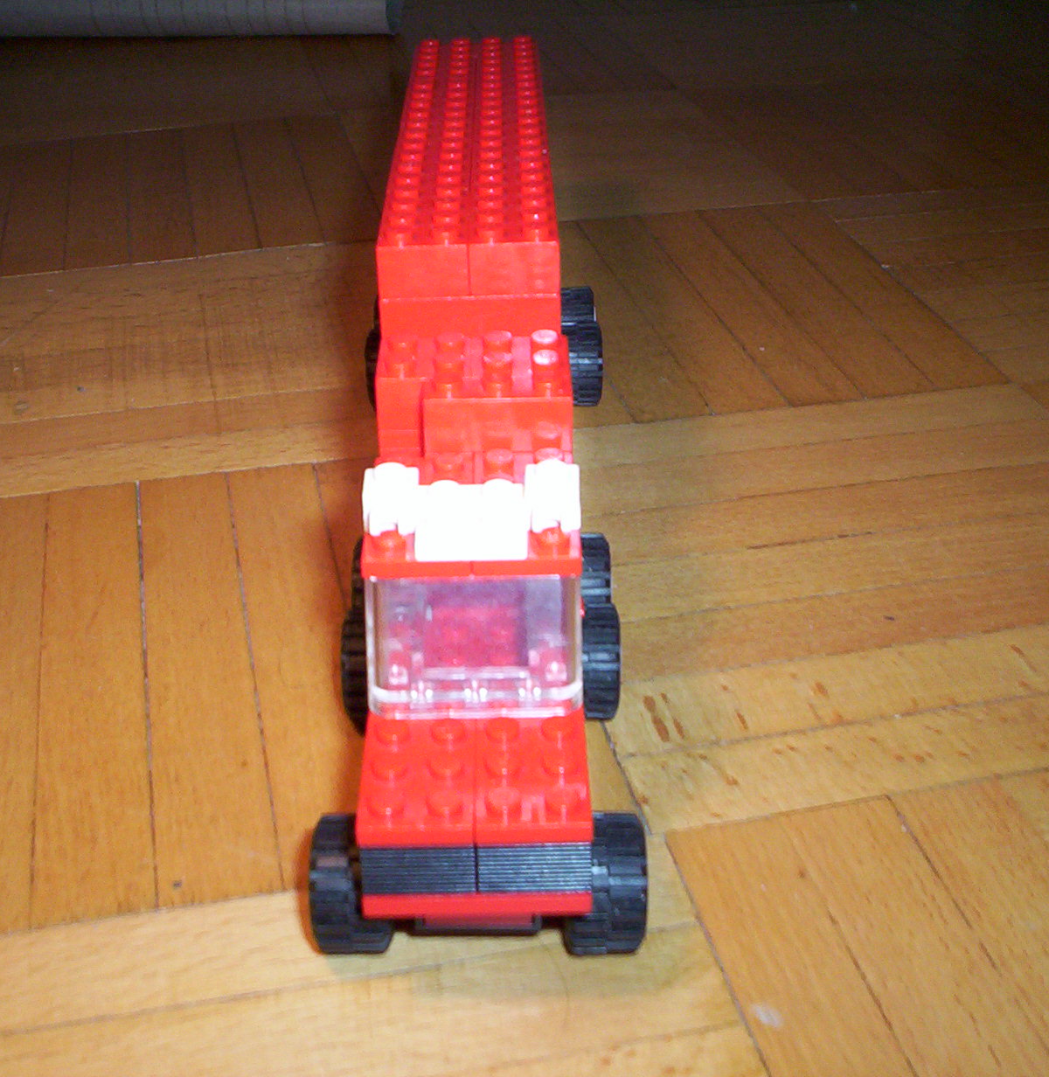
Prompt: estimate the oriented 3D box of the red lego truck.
[{"bbox_3d":[-0.009,-0.033,0.320,0.055,0.080,0.259,-2,30,0],"label":"red lego truck"}]

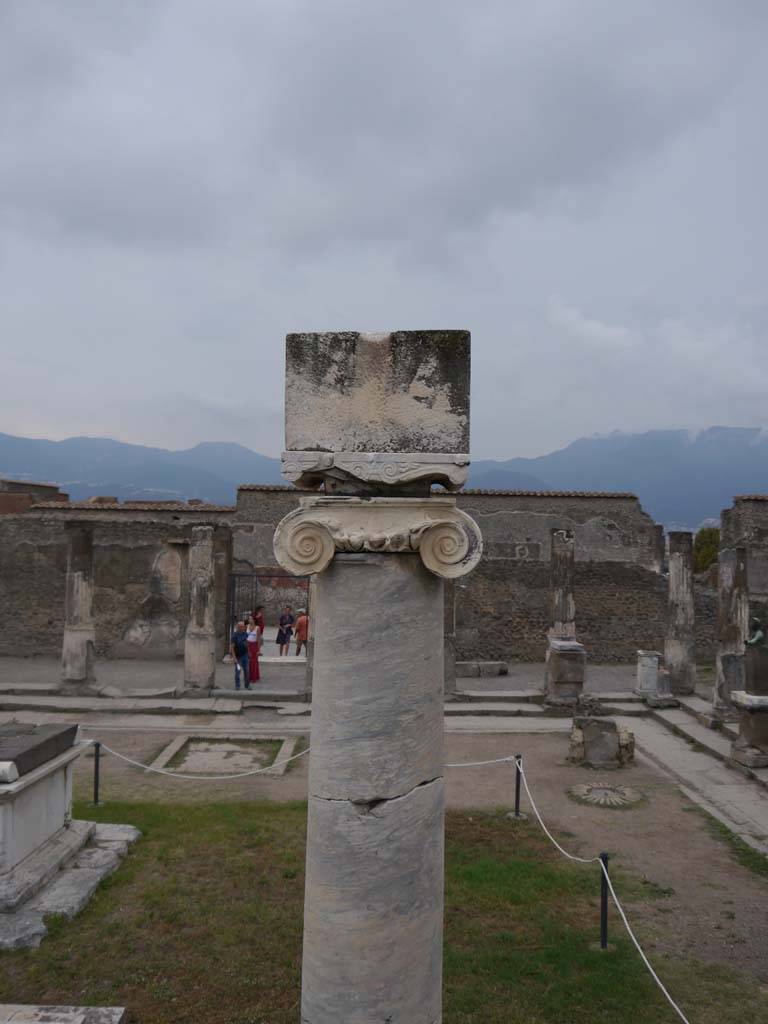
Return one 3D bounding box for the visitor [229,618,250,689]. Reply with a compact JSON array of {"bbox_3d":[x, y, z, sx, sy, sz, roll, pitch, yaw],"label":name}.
[{"bbox_3d":[-3.493,3.514,20.253,0.520,1.665,0.360,1,-2,-12],"label":"visitor"}]

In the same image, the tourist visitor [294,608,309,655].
[{"bbox_3d":[-2.544,3.816,25.565,0.380,1.680,0.450,-1,-3,40],"label":"tourist visitor"}]

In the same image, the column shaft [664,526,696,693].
[{"bbox_3d":[7.459,2.495,20.855,0.790,4.009,0.790,1,-2,-1],"label":"column shaft"}]

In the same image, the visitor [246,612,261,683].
[{"bbox_3d":[-3.352,3.515,21.377,0.440,1.758,0.360,0,-2,8],"label":"visitor"}]

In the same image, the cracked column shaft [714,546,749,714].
[{"bbox_3d":[7.458,2.521,17.851,0.780,3.509,0.780,1,-2,-1],"label":"cracked column shaft"}]

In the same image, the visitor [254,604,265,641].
[{"bbox_3d":[-3.857,3.693,25.567,0.380,1.620,0.420,1,-2,-19],"label":"visitor"}]

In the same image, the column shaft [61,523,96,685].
[{"bbox_3d":[-7.538,2.245,20.583,0.820,3.970,0.820,1,-2,-1],"label":"column shaft"}]

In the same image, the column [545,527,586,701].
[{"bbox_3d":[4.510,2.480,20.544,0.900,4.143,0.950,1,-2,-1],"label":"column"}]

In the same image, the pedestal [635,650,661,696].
[{"bbox_3d":[6.452,3.958,20.312,0.600,1.018,0.580,1,-2,-1],"label":"pedestal"}]

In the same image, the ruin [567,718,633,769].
[{"bbox_3d":[3.901,4.151,15.025,1.100,0.757,0.720,1,-2,-1],"label":"ruin"}]

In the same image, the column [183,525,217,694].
[{"bbox_3d":[-4.549,2.341,20.613,0.770,4.012,0.770,1,-2,-1],"label":"column"}]

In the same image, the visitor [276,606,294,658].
[{"bbox_3d":[-3.054,3.703,25.566,0.480,1.640,0.360,1,-2,-12],"label":"visitor"}]

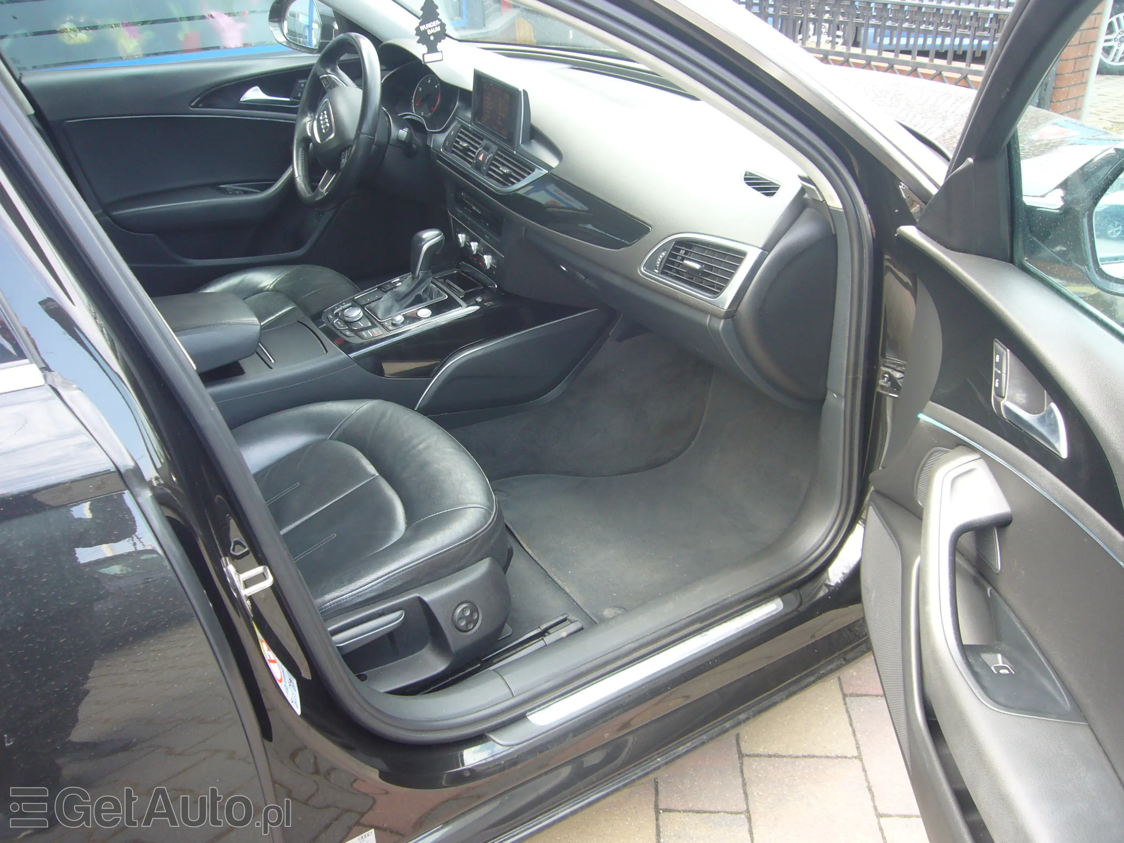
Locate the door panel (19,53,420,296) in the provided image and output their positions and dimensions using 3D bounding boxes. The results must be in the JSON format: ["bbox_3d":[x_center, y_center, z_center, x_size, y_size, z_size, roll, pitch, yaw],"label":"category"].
[{"bbox_3d":[-0.720,-0.562,2.162,0.900,0.590,0.140,-18,35,-26],"label":"door panel"}]

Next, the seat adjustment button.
[{"bbox_3d":[-0.135,0.272,1.275,0.041,0.041,0.015,-18,23,-26],"label":"seat adjustment button"}]

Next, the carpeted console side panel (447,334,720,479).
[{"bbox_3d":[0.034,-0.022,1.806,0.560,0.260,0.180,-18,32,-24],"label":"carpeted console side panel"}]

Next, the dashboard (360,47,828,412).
[{"bbox_3d":[0.014,-0.482,1.793,0.450,0.460,1.430,-18,35,-26],"label":"dashboard"}]

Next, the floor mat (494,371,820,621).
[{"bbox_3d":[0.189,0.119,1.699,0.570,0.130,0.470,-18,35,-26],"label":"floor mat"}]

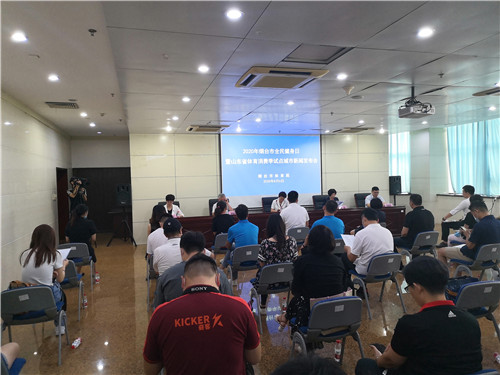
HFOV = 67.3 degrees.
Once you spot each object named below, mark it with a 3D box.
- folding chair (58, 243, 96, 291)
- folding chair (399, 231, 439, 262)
[{"bbox_3d":[-2.736,1.232,5.904,0.530,0.740,0.530,-2,1,-16],"label":"folding chair"},{"bbox_3d":[2.766,1.072,6.144,0.520,0.740,0.520,-2,1,-20],"label":"folding chair"}]

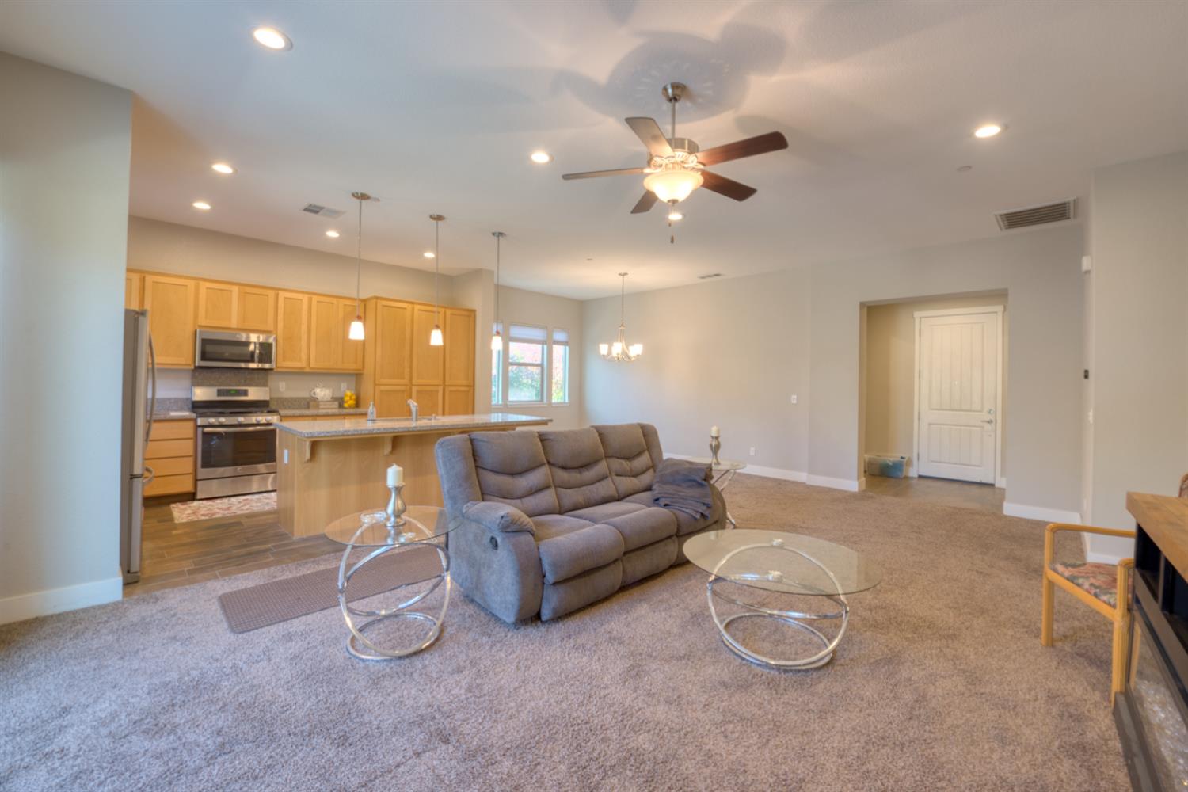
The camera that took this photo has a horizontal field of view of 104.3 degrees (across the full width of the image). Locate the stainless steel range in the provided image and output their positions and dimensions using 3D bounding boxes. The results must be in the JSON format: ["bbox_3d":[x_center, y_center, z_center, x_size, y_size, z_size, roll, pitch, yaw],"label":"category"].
[{"bbox_3d":[-4.199,0.530,5.437,0.700,1.220,0.755,1,1,45],"label":"stainless steel range"}]

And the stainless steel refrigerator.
[{"bbox_3d":[-3.438,0.303,3.017,0.910,1.750,0.850,1,1,45],"label":"stainless steel refrigerator"}]

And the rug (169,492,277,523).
[{"bbox_3d":[-3.693,1.146,4.953,0.870,0.012,1.200,1,1,45],"label":"rug"}]

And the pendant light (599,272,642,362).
[{"bbox_3d":[0.456,-1.236,7.254,0.680,1.360,0.680,1,1,0],"label":"pendant light"}]

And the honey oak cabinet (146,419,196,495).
[{"bbox_3d":[-4.602,0.636,4.991,0.420,0.800,0.610,0,2,-44],"label":"honey oak cabinet"}]

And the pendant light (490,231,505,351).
[{"bbox_3d":[-1.125,-1.213,5.374,0.135,1.350,0.135,1,1,0],"label":"pendant light"}]

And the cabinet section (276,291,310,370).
[{"bbox_3d":[-4.034,-0.844,6.130,0.330,1.020,0.385,2,2,44],"label":"cabinet section"}]

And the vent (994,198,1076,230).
[{"bbox_3d":[4.290,-1.728,4.487,0.720,0.030,0.550,0,2,-44],"label":"vent"}]

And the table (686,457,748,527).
[{"bbox_3d":[1.113,0.934,4.395,0.650,0.590,0.650,1,1,0],"label":"table"}]

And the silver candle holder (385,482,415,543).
[{"bbox_3d":[-1.011,0.549,2.353,0.100,0.197,0.100,0,2,-44],"label":"silver candle holder"}]

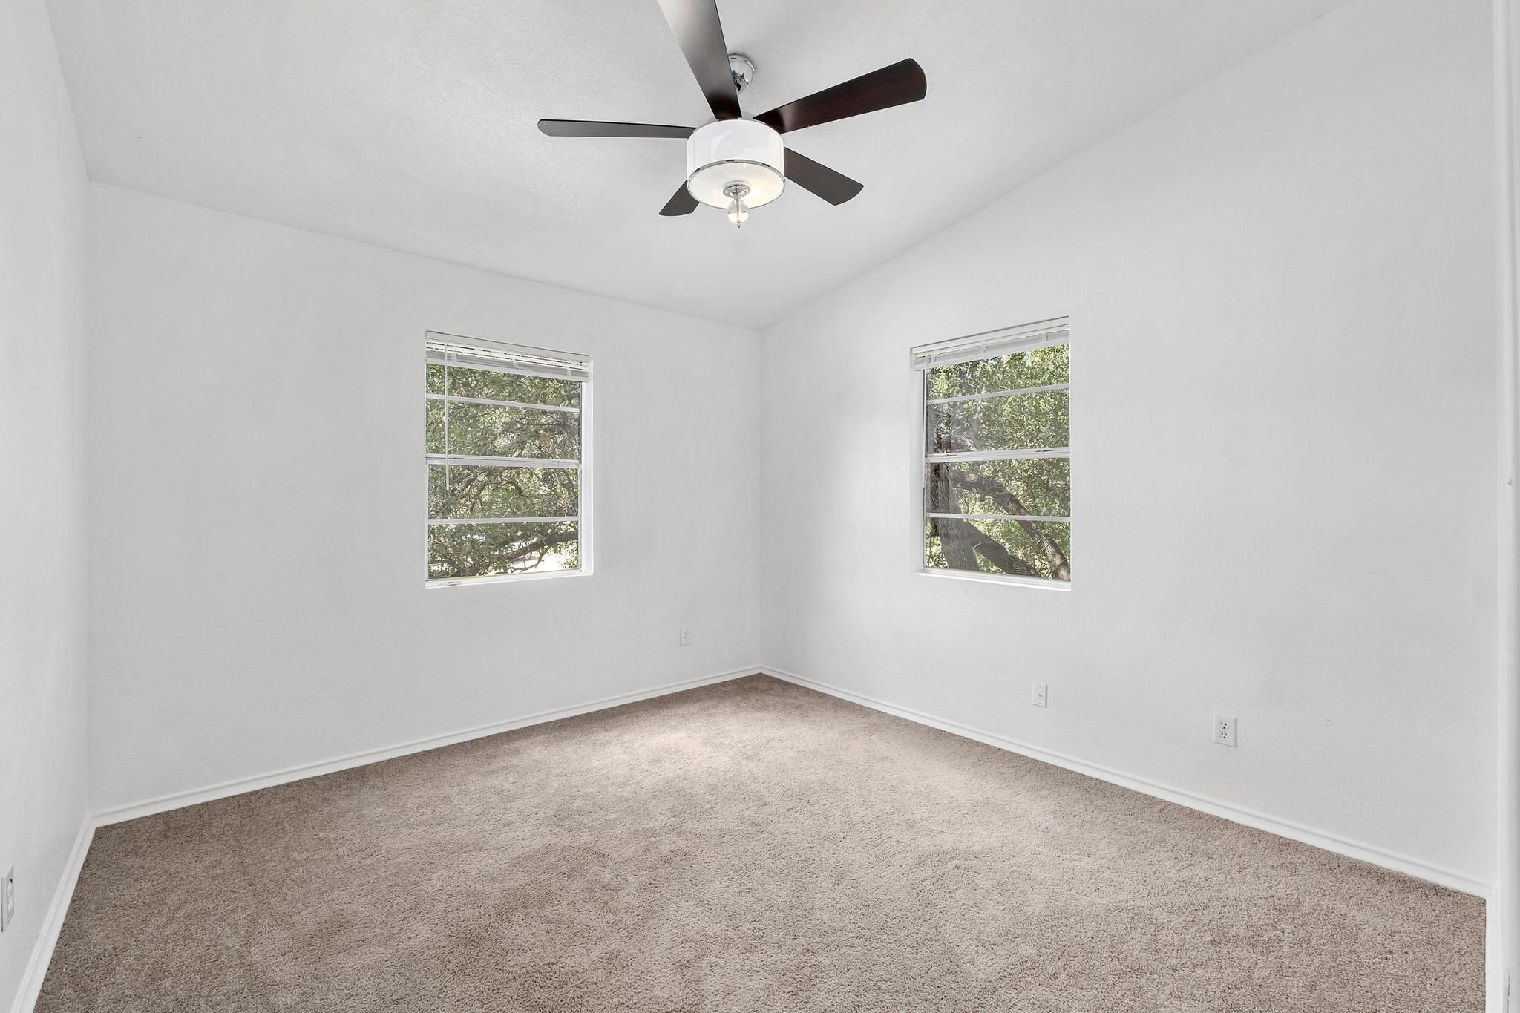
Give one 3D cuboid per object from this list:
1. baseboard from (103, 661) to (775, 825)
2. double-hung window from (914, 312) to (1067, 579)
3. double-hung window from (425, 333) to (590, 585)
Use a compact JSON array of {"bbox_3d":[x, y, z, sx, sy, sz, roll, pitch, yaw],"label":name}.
[{"bbox_3d":[-1.254,1.173,3.462,3.315,0.063,0.016,0,0,-40],"label":"baseboard"},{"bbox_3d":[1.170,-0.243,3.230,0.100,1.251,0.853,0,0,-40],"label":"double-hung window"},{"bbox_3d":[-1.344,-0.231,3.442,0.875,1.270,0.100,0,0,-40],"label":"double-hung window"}]

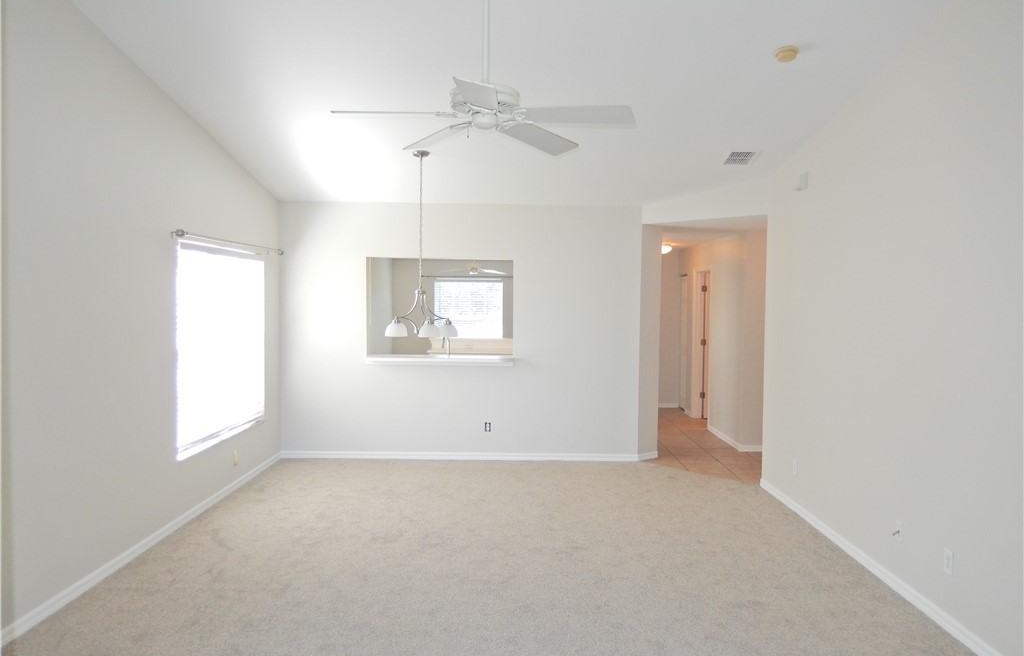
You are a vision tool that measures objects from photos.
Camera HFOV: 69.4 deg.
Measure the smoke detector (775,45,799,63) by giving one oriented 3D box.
[{"bbox_3d":[1.580,-1.567,4.246,0.140,0.050,0.140,1,-7,0],"label":"smoke detector"}]

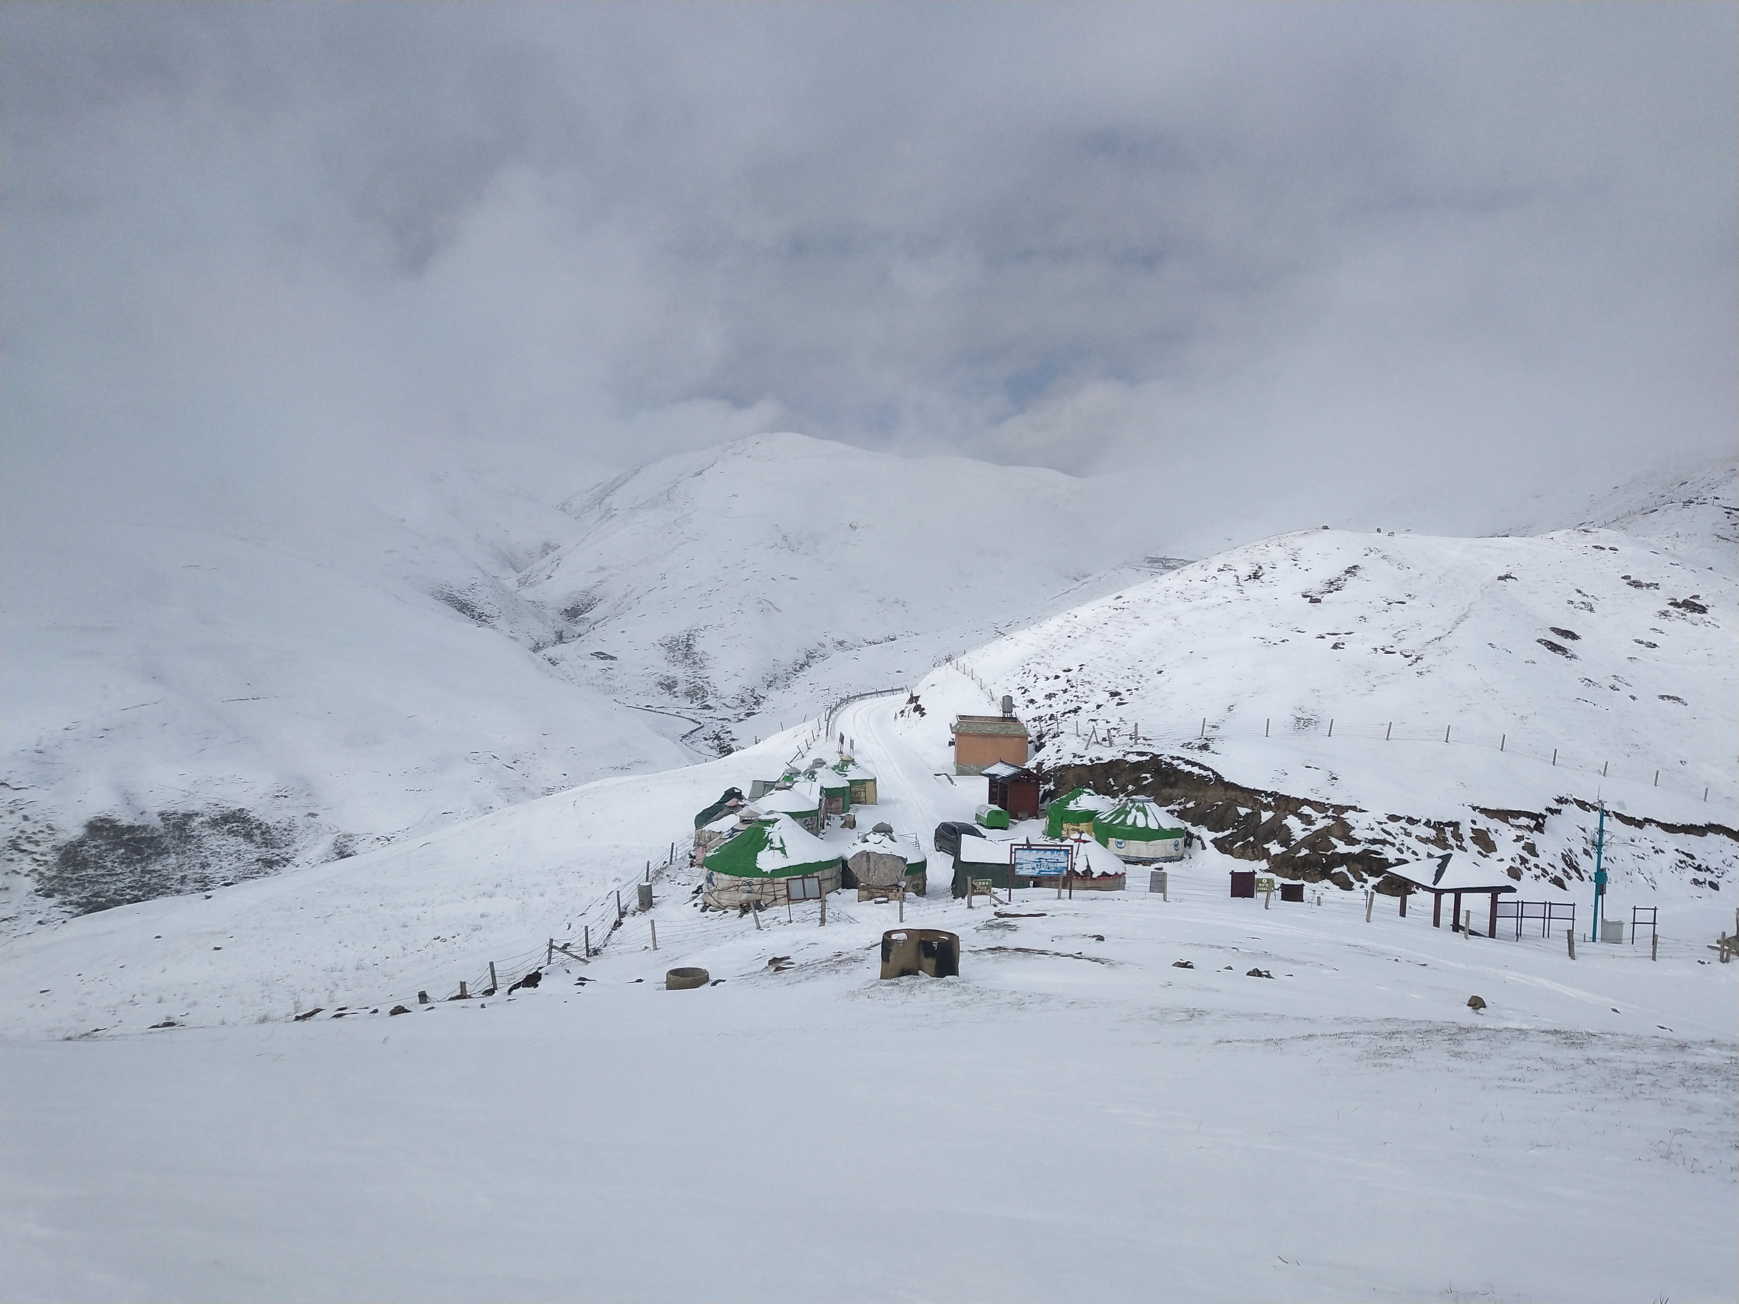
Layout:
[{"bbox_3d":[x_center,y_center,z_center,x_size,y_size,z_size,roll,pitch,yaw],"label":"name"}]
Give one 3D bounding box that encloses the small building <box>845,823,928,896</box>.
[{"bbox_3d":[0.732,10.227,75.168,4.100,3.500,4.100,0,5,0],"label":"small building"}]

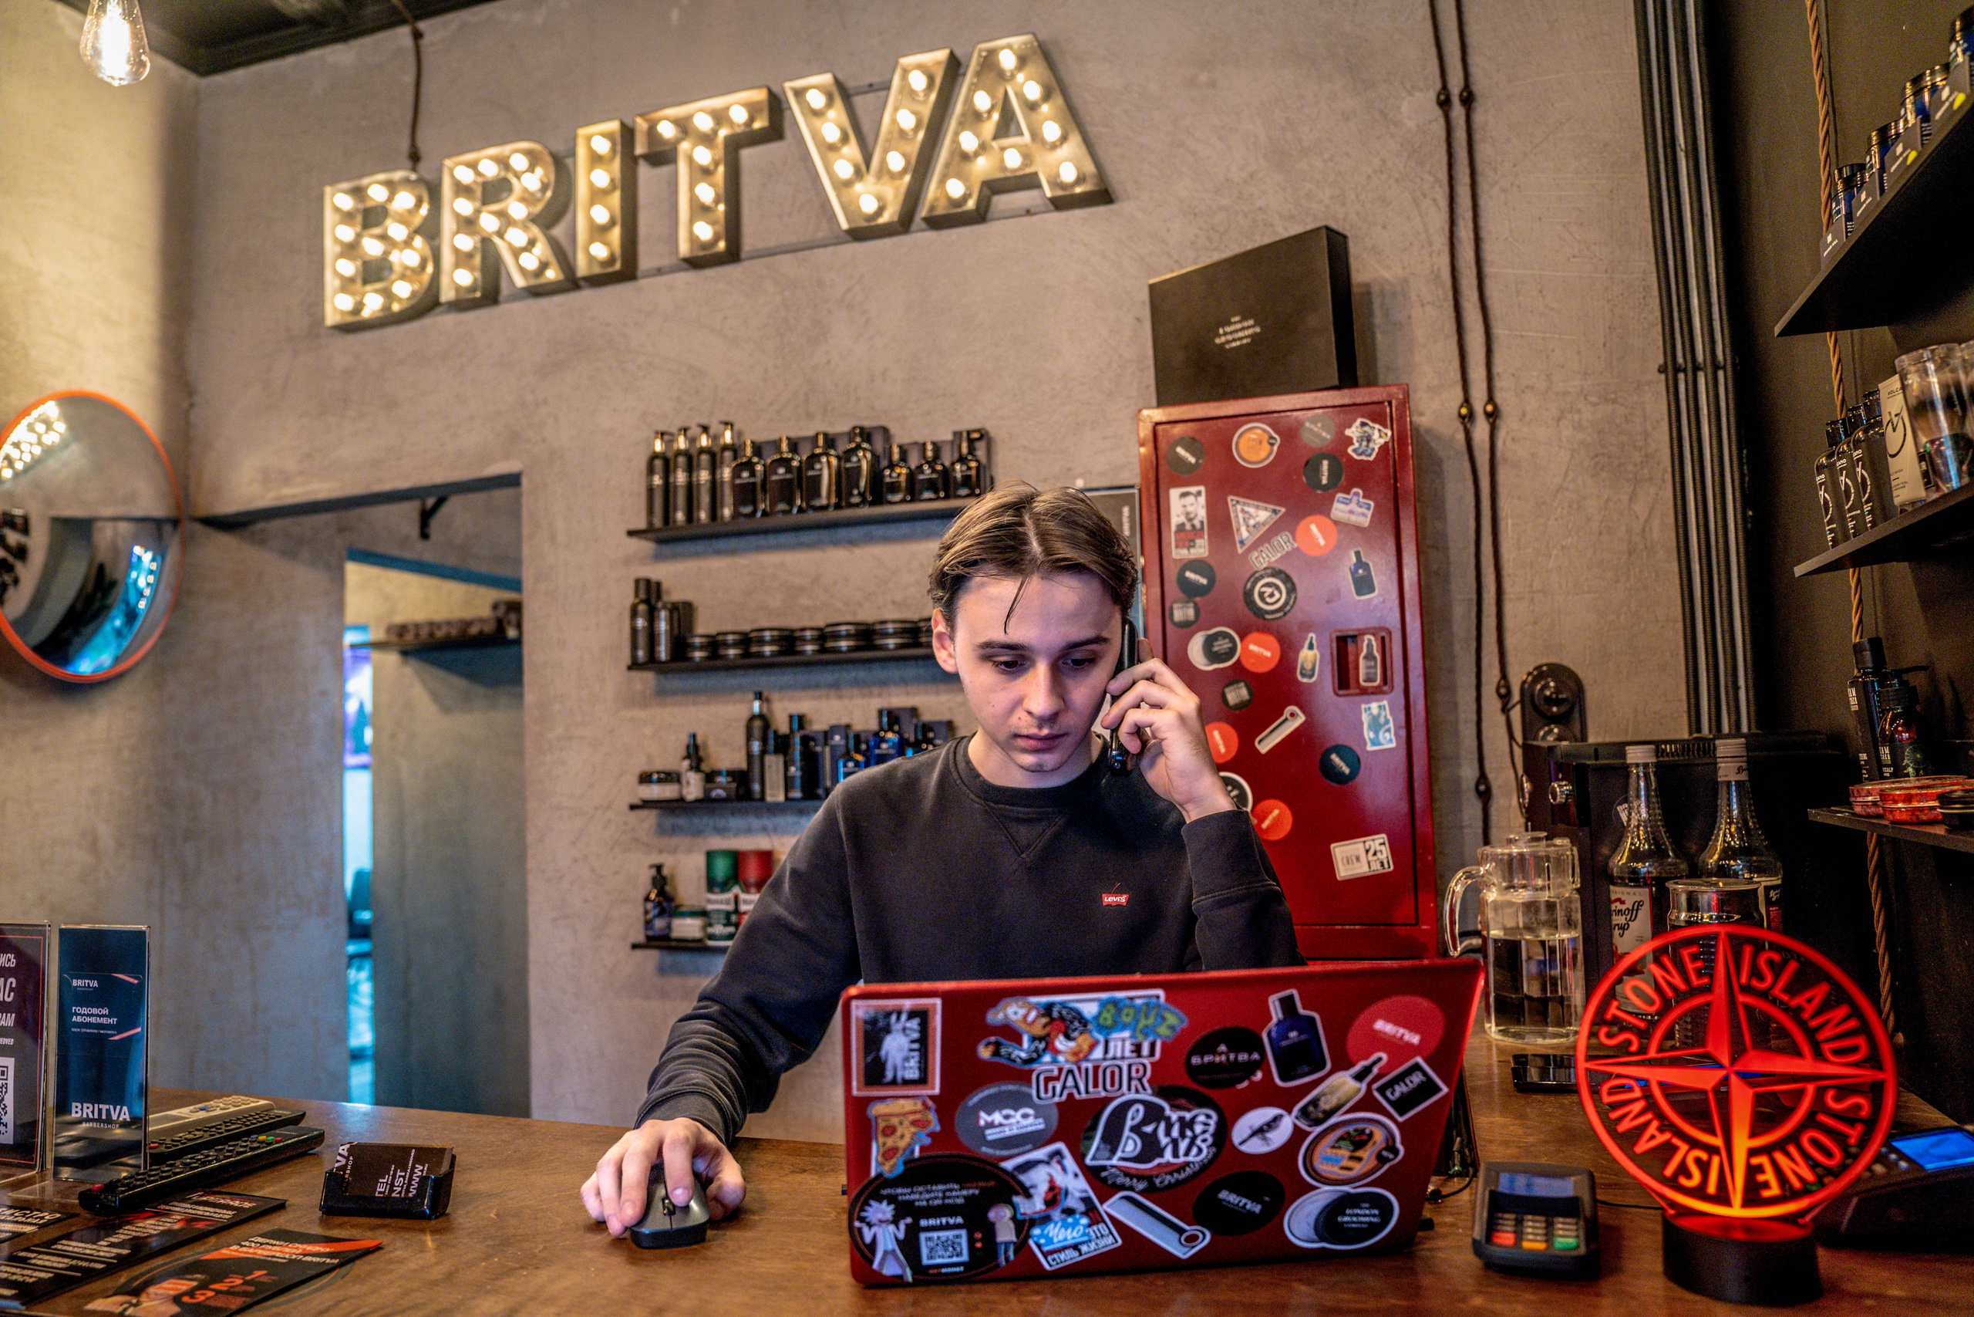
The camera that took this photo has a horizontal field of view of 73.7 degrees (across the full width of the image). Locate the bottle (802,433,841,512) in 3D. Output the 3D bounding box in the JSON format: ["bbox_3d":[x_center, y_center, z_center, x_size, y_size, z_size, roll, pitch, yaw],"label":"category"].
[{"bbox_3d":[-0.303,-0.339,2.409,0.060,0.145,0.034,-3,-4,18],"label":"bottle"}]

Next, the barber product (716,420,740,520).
[{"bbox_3d":[-0.489,-0.349,2.486,0.043,0.192,0.047,-3,-4,12],"label":"barber product"}]

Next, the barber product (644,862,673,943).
[{"bbox_3d":[-0.619,0.462,2.485,0.052,0.144,0.056,-3,-4,18],"label":"barber product"}]

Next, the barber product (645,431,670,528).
[{"bbox_3d":[-0.632,-0.342,2.536,0.043,0.189,0.047,-2,-4,0],"label":"barber product"}]

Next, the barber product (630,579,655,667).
[{"bbox_3d":[-0.662,-0.068,2.531,0.041,0.166,0.041,-2,-4,6],"label":"barber product"}]

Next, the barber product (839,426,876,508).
[{"bbox_3d":[-0.232,-0.345,2.384,0.060,0.148,0.034,-3,-4,19],"label":"barber product"}]

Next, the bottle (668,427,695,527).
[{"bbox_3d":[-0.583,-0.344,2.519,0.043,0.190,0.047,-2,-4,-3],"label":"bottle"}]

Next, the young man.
[{"bbox_3d":[0.021,0.678,1.197,0.600,1.670,0.540,-2,-4,5],"label":"young man"}]

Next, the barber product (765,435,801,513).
[{"bbox_3d":[-0.377,-0.335,2.435,0.060,0.148,0.034,-3,-4,16],"label":"barber product"}]

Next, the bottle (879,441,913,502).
[{"bbox_3d":[-0.159,-0.330,2.358,0.047,0.108,0.030,-3,-4,16],"label":"bottle"}]

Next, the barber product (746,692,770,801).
[{"bbox_3d":[-0.423,0.162,2.434,0.043,0.201,0.046,-2,-4,6],"label":"barber product"}]

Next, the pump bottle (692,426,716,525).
[{"bbox_3d":[-0.537,-0.346,2.503,0.043,0.191,0.047,-3,-4,12],"label":"pump bottle"}]

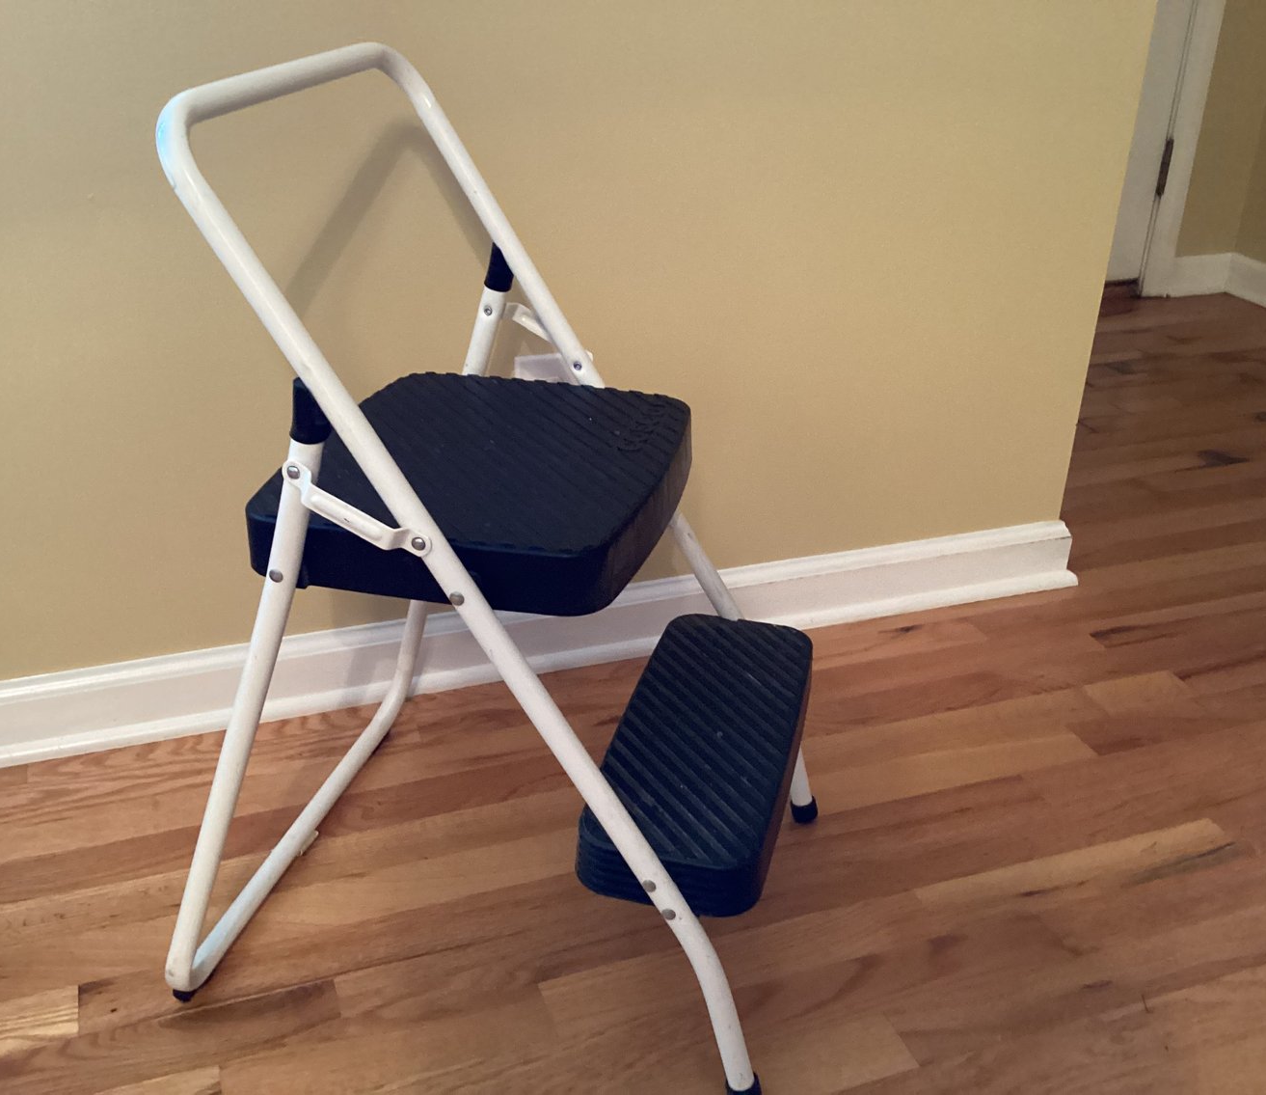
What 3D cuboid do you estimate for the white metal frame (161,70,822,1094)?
[{"bbox_3d":[-0.084,0.001,0.992,0.464,0.685,0.428,7,28,12],"label":"white metal frame"}]

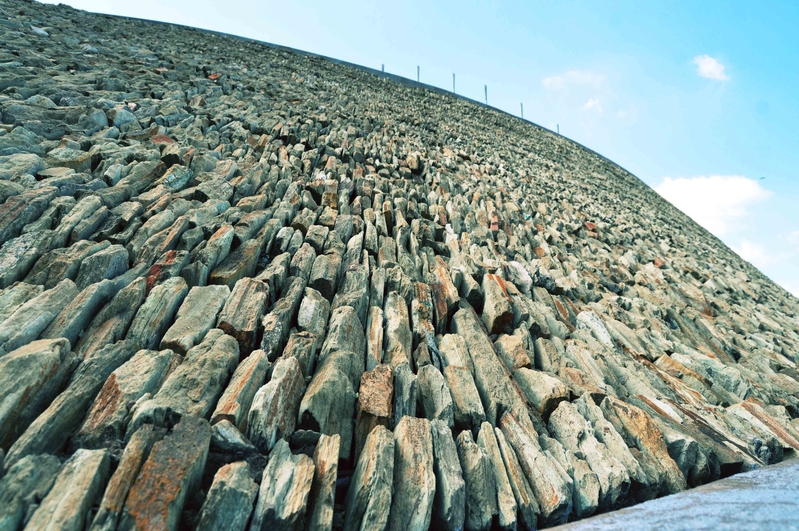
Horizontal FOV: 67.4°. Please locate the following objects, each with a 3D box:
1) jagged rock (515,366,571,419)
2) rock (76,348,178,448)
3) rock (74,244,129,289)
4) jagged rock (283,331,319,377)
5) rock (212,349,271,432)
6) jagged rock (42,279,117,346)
[{"bbox_3d":[0.832,0.745,3.517,0.220,0.176,0.340,18,15,-1],"label":"jagged rock"},{"bbox_3d":[-1.081,0.522,2.417,0.206,0.155,0.440,15,15,-8],"label":"rock"},{"bbox_3d":[-1.628,0.000,3.287,0.163,0.130,0.360,14,15,-12],"label":"rock"},{"bbox_3d":[-0.506,0.449,3.086,0.138,0.124,0.280,17,15,-5],"label":"jagged rock"},{"bbox_3d":[-0.697,0.547,2.677,0.132,0.126,0.420,17,15,-5],"label":"rock"},{"bbox_3d":[-1.503,0.213,2.834,0.150,0.135,0.440,13,15,-14],"label":"jagged rock"}]

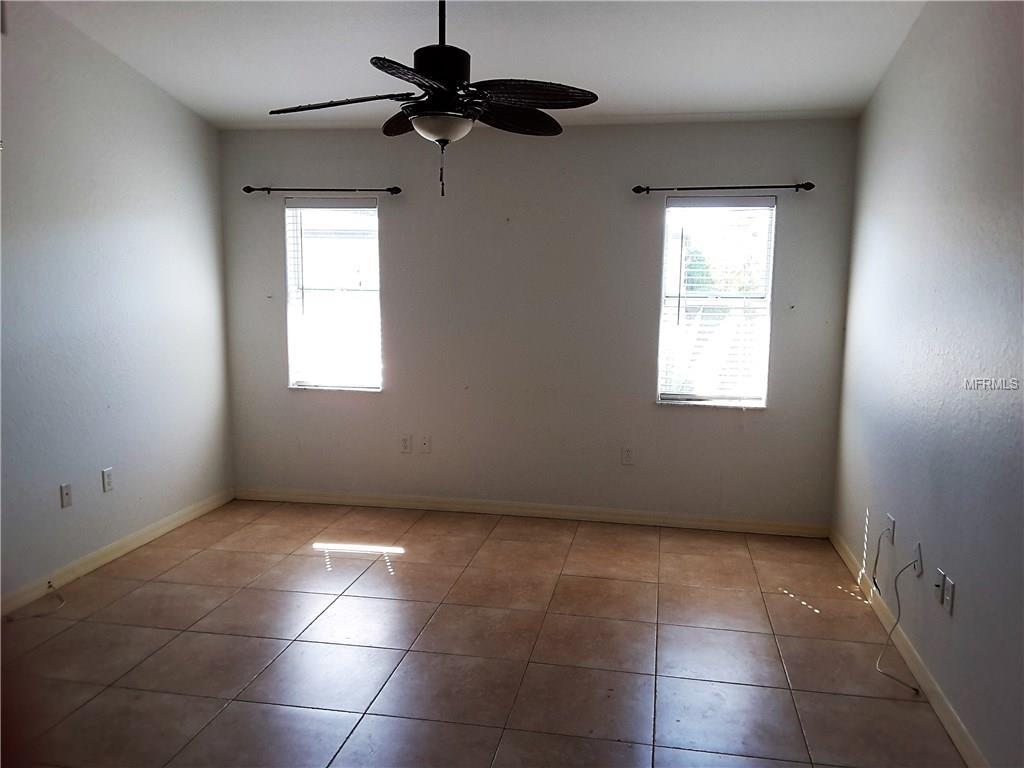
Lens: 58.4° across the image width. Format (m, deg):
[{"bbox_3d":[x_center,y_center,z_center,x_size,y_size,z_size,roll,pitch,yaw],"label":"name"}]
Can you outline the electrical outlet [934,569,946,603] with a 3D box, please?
[{"bbox_3d":[1.546,0.730,3.314,0.010,0.115,0.073,2,9,11],"label":"electrical outlet"}]

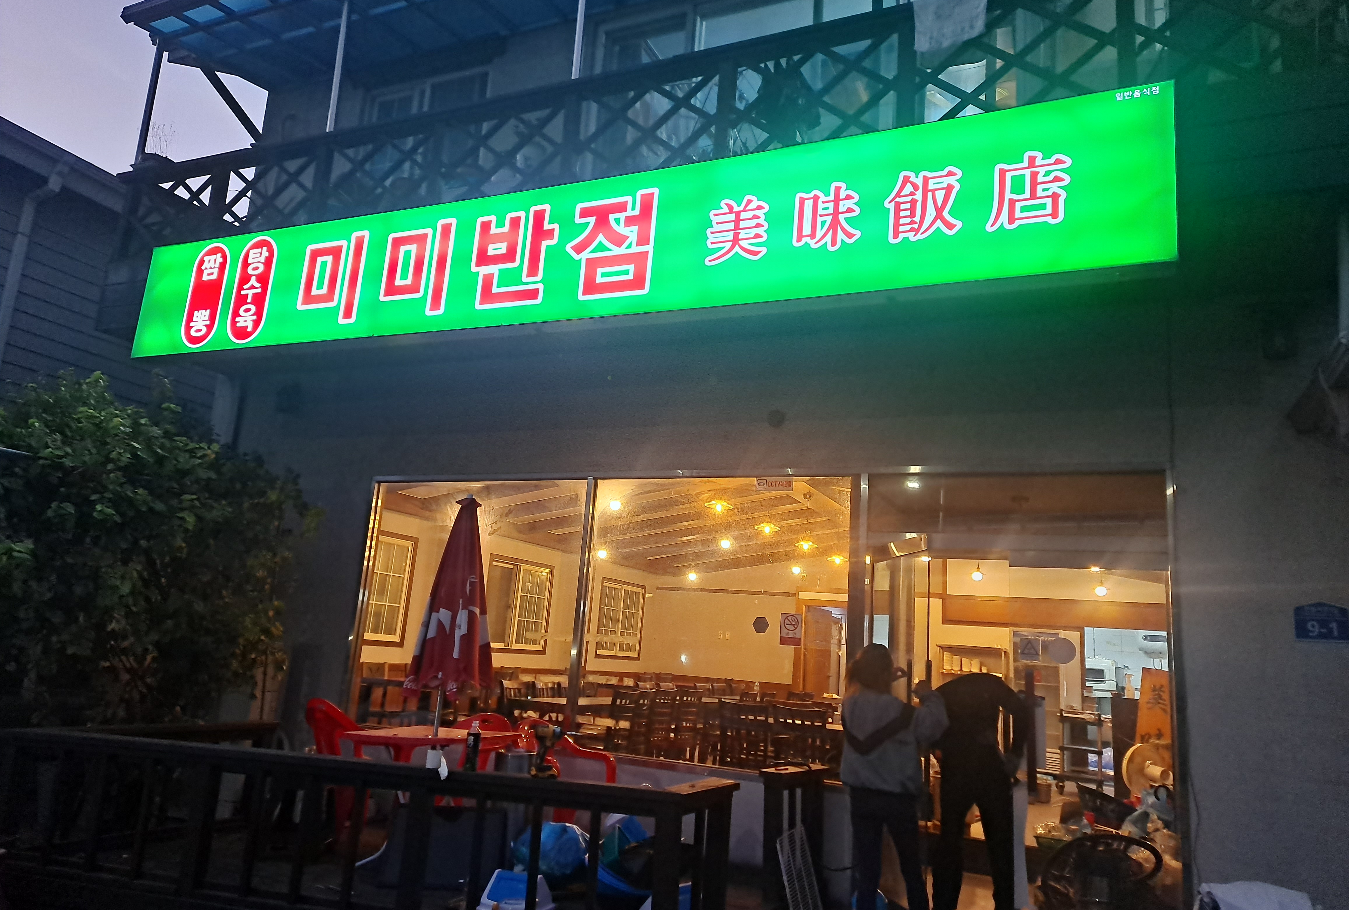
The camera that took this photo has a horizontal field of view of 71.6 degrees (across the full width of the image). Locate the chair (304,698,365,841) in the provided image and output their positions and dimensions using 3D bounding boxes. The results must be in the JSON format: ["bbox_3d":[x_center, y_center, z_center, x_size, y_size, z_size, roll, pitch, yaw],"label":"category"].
[{"bbox_3d":[-1.980,2.000,5.820,0.550,0.840,0.560,6,-13,-7],"label":"chair"}]

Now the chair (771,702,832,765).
[{"bbox_3d":[1.039,2.476,7.464,0.440,0.910,0.500,-2,-14,26],"label":"chair"}]

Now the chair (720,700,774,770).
[{"bbox_3d":[0.628,2.495,7.685,0.440,0.910,0.500,-2,-14,26],"label":"chair"}]

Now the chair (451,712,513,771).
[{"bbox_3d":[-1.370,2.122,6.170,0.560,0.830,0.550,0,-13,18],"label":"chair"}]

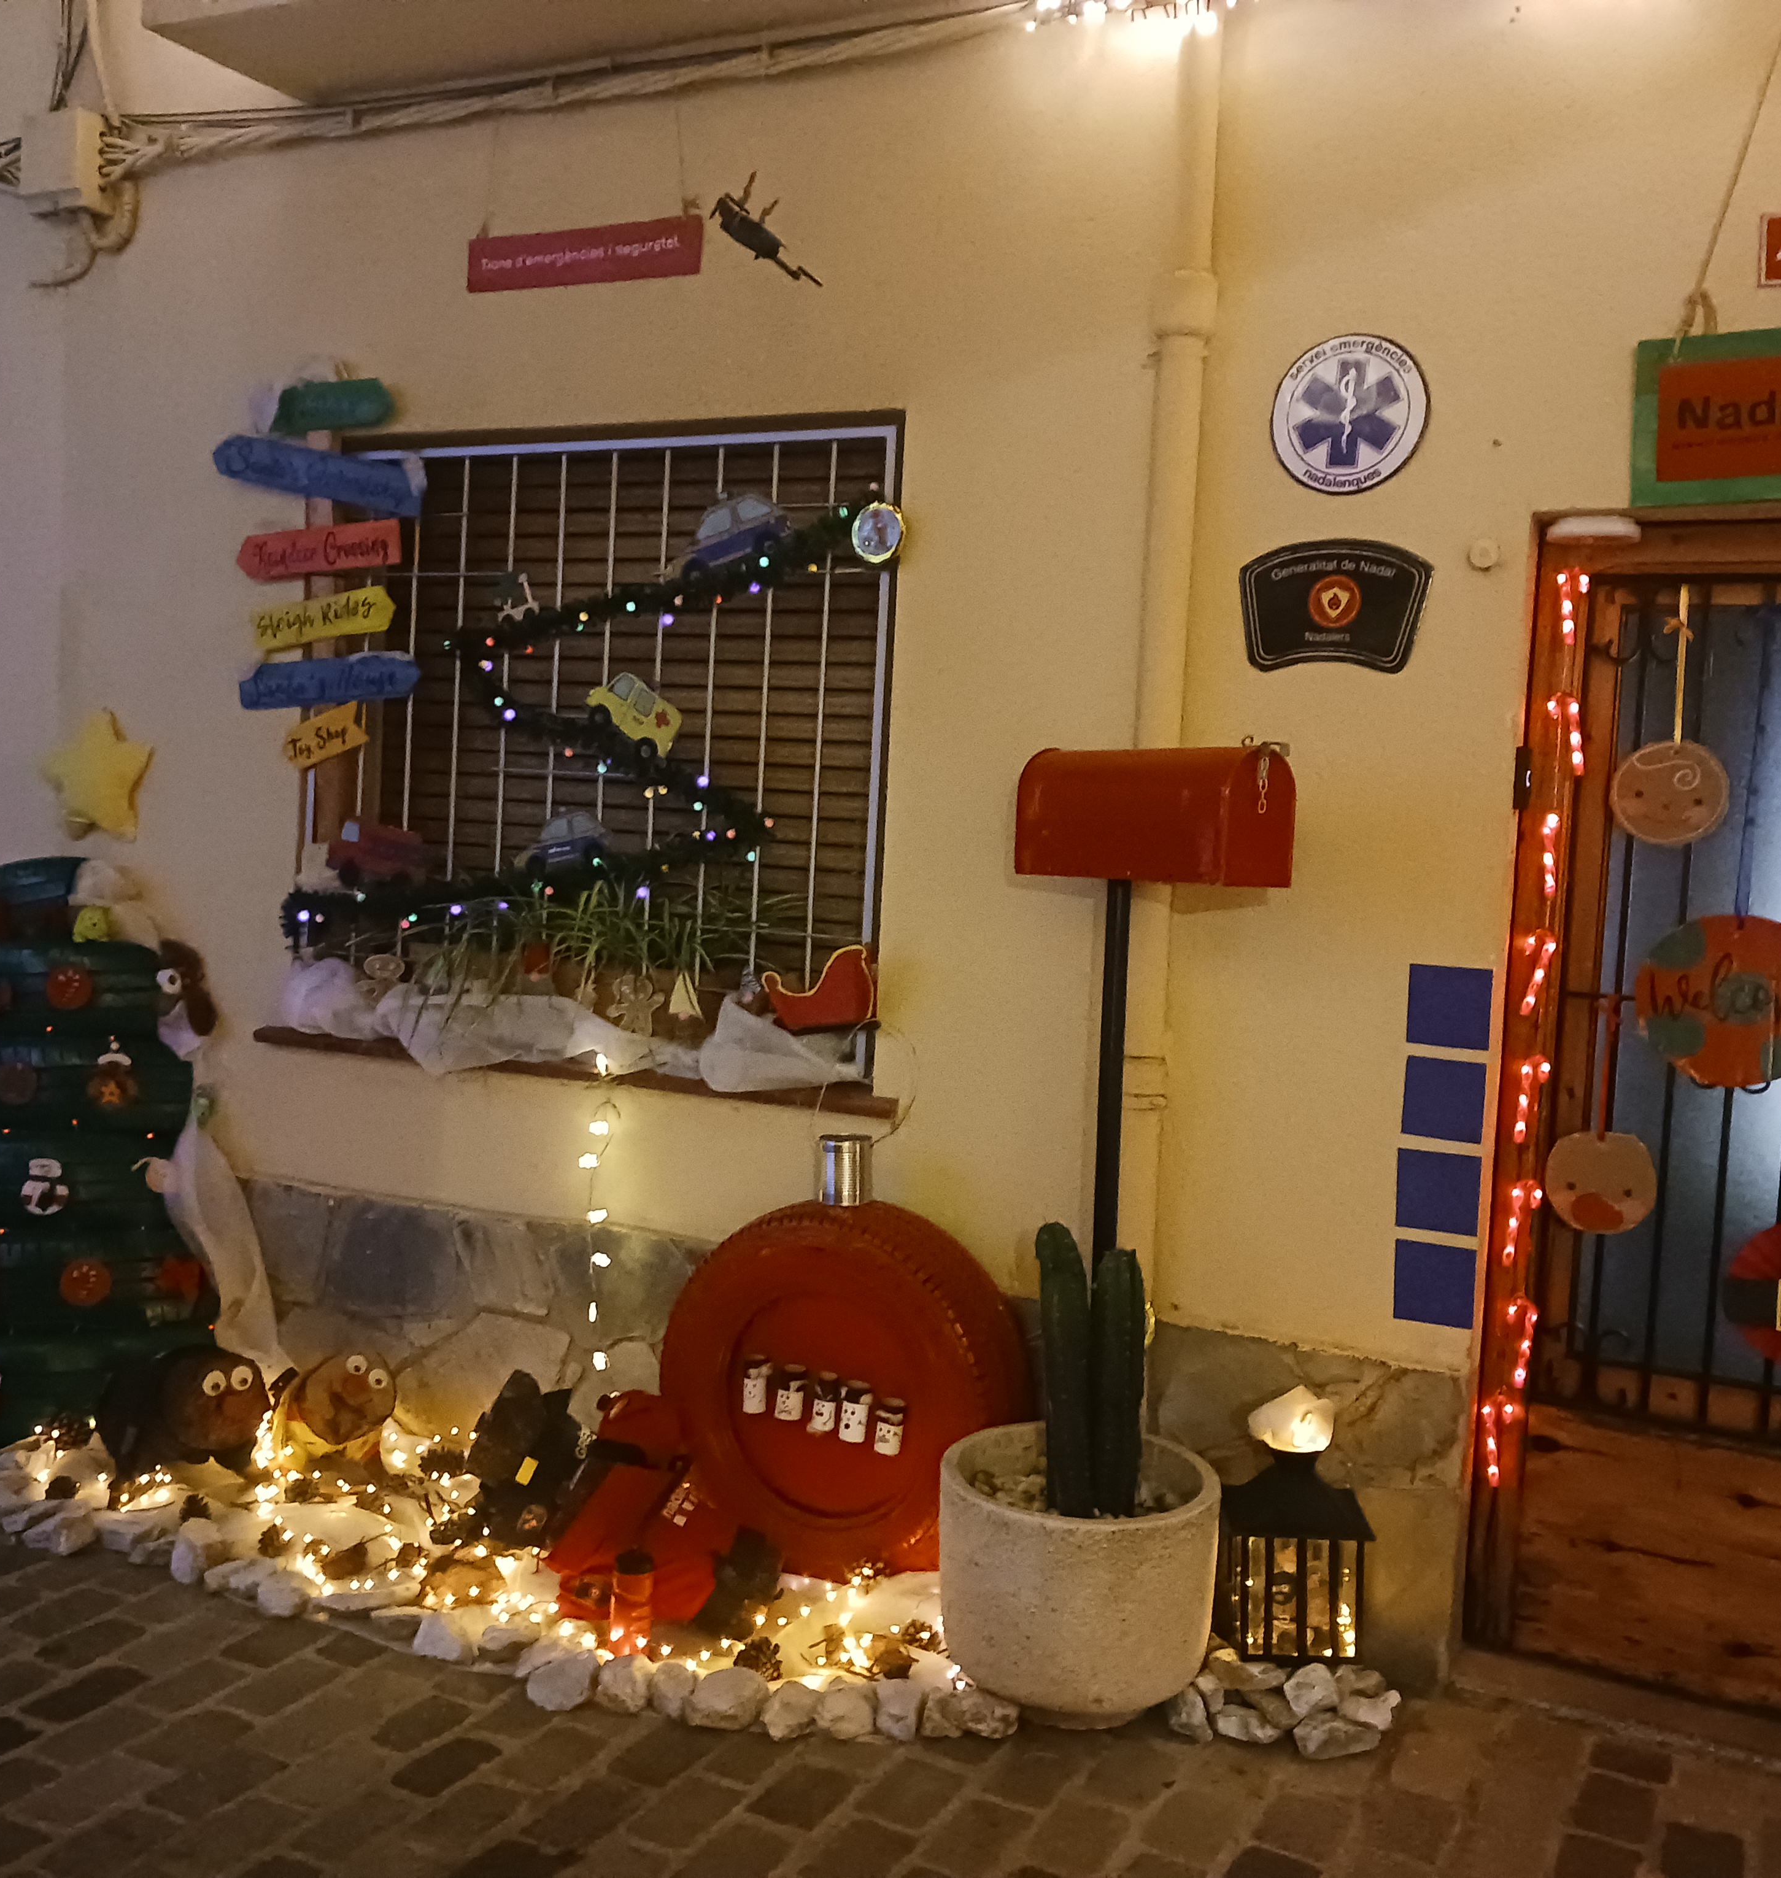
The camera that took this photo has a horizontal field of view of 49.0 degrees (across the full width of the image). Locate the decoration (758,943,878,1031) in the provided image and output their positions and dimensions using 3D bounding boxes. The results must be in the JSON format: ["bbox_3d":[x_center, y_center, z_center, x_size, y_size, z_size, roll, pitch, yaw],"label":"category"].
[{"bbox_3d":[-0.143,0.102,3.942,0.250,0.165,0.070,-8,-1,27],"label":"decoration"}]

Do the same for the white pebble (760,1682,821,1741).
[{"bbox_3d":[-0.158,1.224,3.096,0.095,0.085,0.090,3,4,-2],"label":"white pebble"}]

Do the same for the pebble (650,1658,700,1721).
[{"bbox_3d":[-0.345,1.198,3.118,0.080,0.080,0.080,4,4,27],"label":"pebble"}]

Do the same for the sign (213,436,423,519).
[{"bbox_3d":[-1.266,-1.021,4.293,0.620,0.115,0.020,15,9,26],"label":"sign"}]

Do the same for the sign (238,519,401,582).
[{"bbox_3d":[-1.252,-0.849,4.286,0.463,0.097,0.018,0,2,26],"label":"sign"}]

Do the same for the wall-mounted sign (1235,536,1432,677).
[{"bbox_3d":[0.782,-0.591,3.460,0.345,0.230,0.012,4,4,26],"label":"wall-mounted sign"}]

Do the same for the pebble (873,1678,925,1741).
[{"bbox_3d":[0.014,1.226,3.107,0.085,0.090,0.090,3,4,1],"label":"pebble"}]

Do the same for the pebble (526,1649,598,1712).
[{"bbox_3d":[-0.559,1.260,3.320,0.120,0.085,0.100,2,4,-9],"label":"pebble"}]

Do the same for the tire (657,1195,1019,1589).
[{"bbox_3d":[-0.096,0.842,3.670,0.663,0.663,0.206,4,2,27],"label":"tire"}]

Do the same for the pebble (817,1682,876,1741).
[{"bbox_3d":[-0.070,1.226,3.099,0.092,0.088,0.090,3,4,0],"label":"pebble"}]

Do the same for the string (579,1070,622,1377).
[{"bbox_3d":[-0.624,0.622,4.164,0.095,0.620,0.045,4,4,26],"label":"string"}]

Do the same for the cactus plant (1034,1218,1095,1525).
[{"bbox_3d":[0.292,0.717,3.254,0.090,0.494,0.090,-2,3,6],"label":"cactus plant"}]

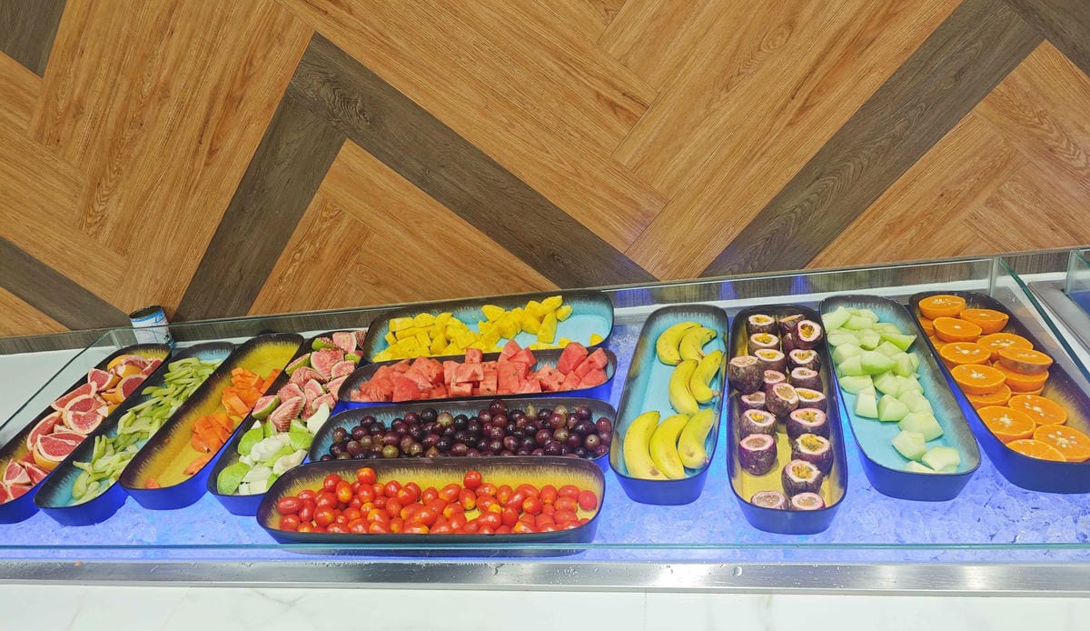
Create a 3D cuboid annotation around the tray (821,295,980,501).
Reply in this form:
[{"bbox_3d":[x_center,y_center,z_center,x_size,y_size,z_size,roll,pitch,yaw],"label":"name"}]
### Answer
[{"bbox_3d":[0.559,0.113,1.193,0.159,0.059,0.520,-2,28,12],"label":"tray"}]

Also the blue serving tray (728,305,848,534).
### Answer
[{"bbox_3d":[0.379,0.142,1.165,0.159,0.059,0.520,-1,32,16],"label":"blue serving tray"}]

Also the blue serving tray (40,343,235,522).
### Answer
[{"bbox_3d":[-0.762,0.212,1.415,0.159,0.059,0.520,-6,28,9],"label":"blue serving tray"}]

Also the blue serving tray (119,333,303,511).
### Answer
[{"bbox_3d":[-0.612,0.188,1.409,0.159,0.059,0.520,-3,27,8],"label":"blue serving tray"}]

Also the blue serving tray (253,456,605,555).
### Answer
[{"bbox_3d":[-0.167,0.285,1.067,0.520,0.059,0.159,-3,27,12],"label":"blue serving tray"}]

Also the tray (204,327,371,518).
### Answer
[{"bbox_3d":[-0.453,0.183,1.364,0.159,0.059,0.520,-3,28,7],"label":"tray"}]

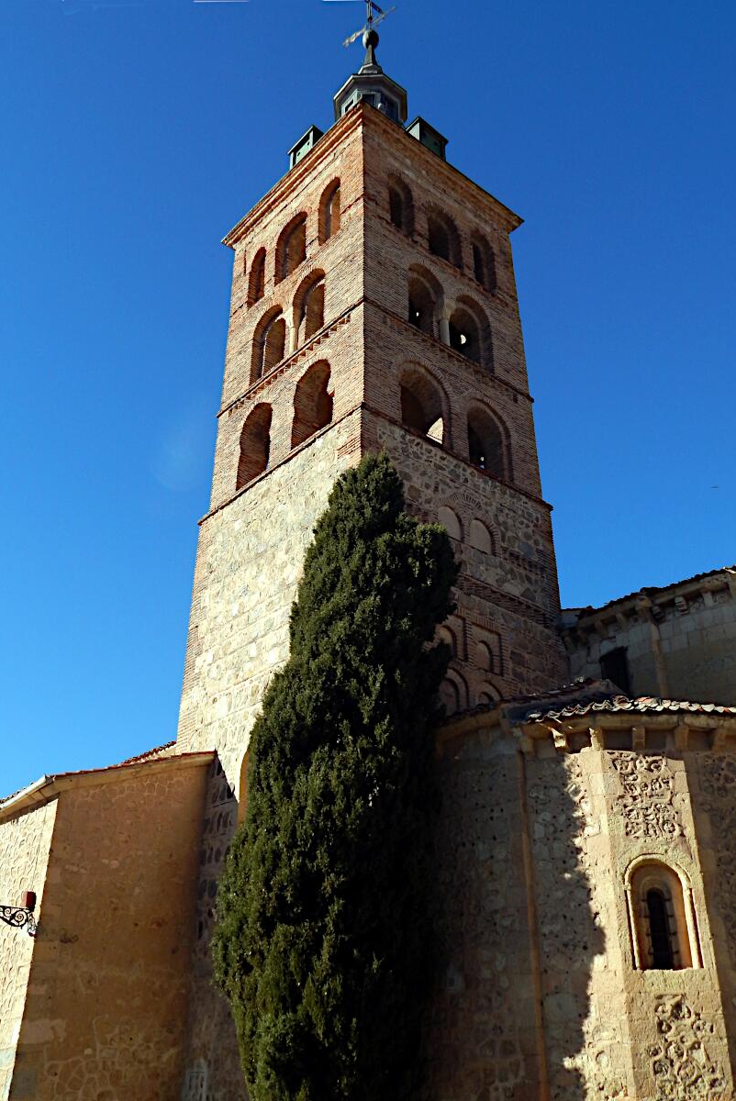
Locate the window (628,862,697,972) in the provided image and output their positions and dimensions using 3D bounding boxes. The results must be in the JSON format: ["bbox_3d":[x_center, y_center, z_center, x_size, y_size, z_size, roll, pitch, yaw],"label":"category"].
[{"bbox_3d":[4.257,5.339,13.057,0.860,1.484,0.350,-1,-27,3],"label":"window"}]

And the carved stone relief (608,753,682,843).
[{"bbox_3d":[4.266,3.769,13.690,0.858,1.336,0.100,-1,-27,3],"label":"carved stone relief"}]

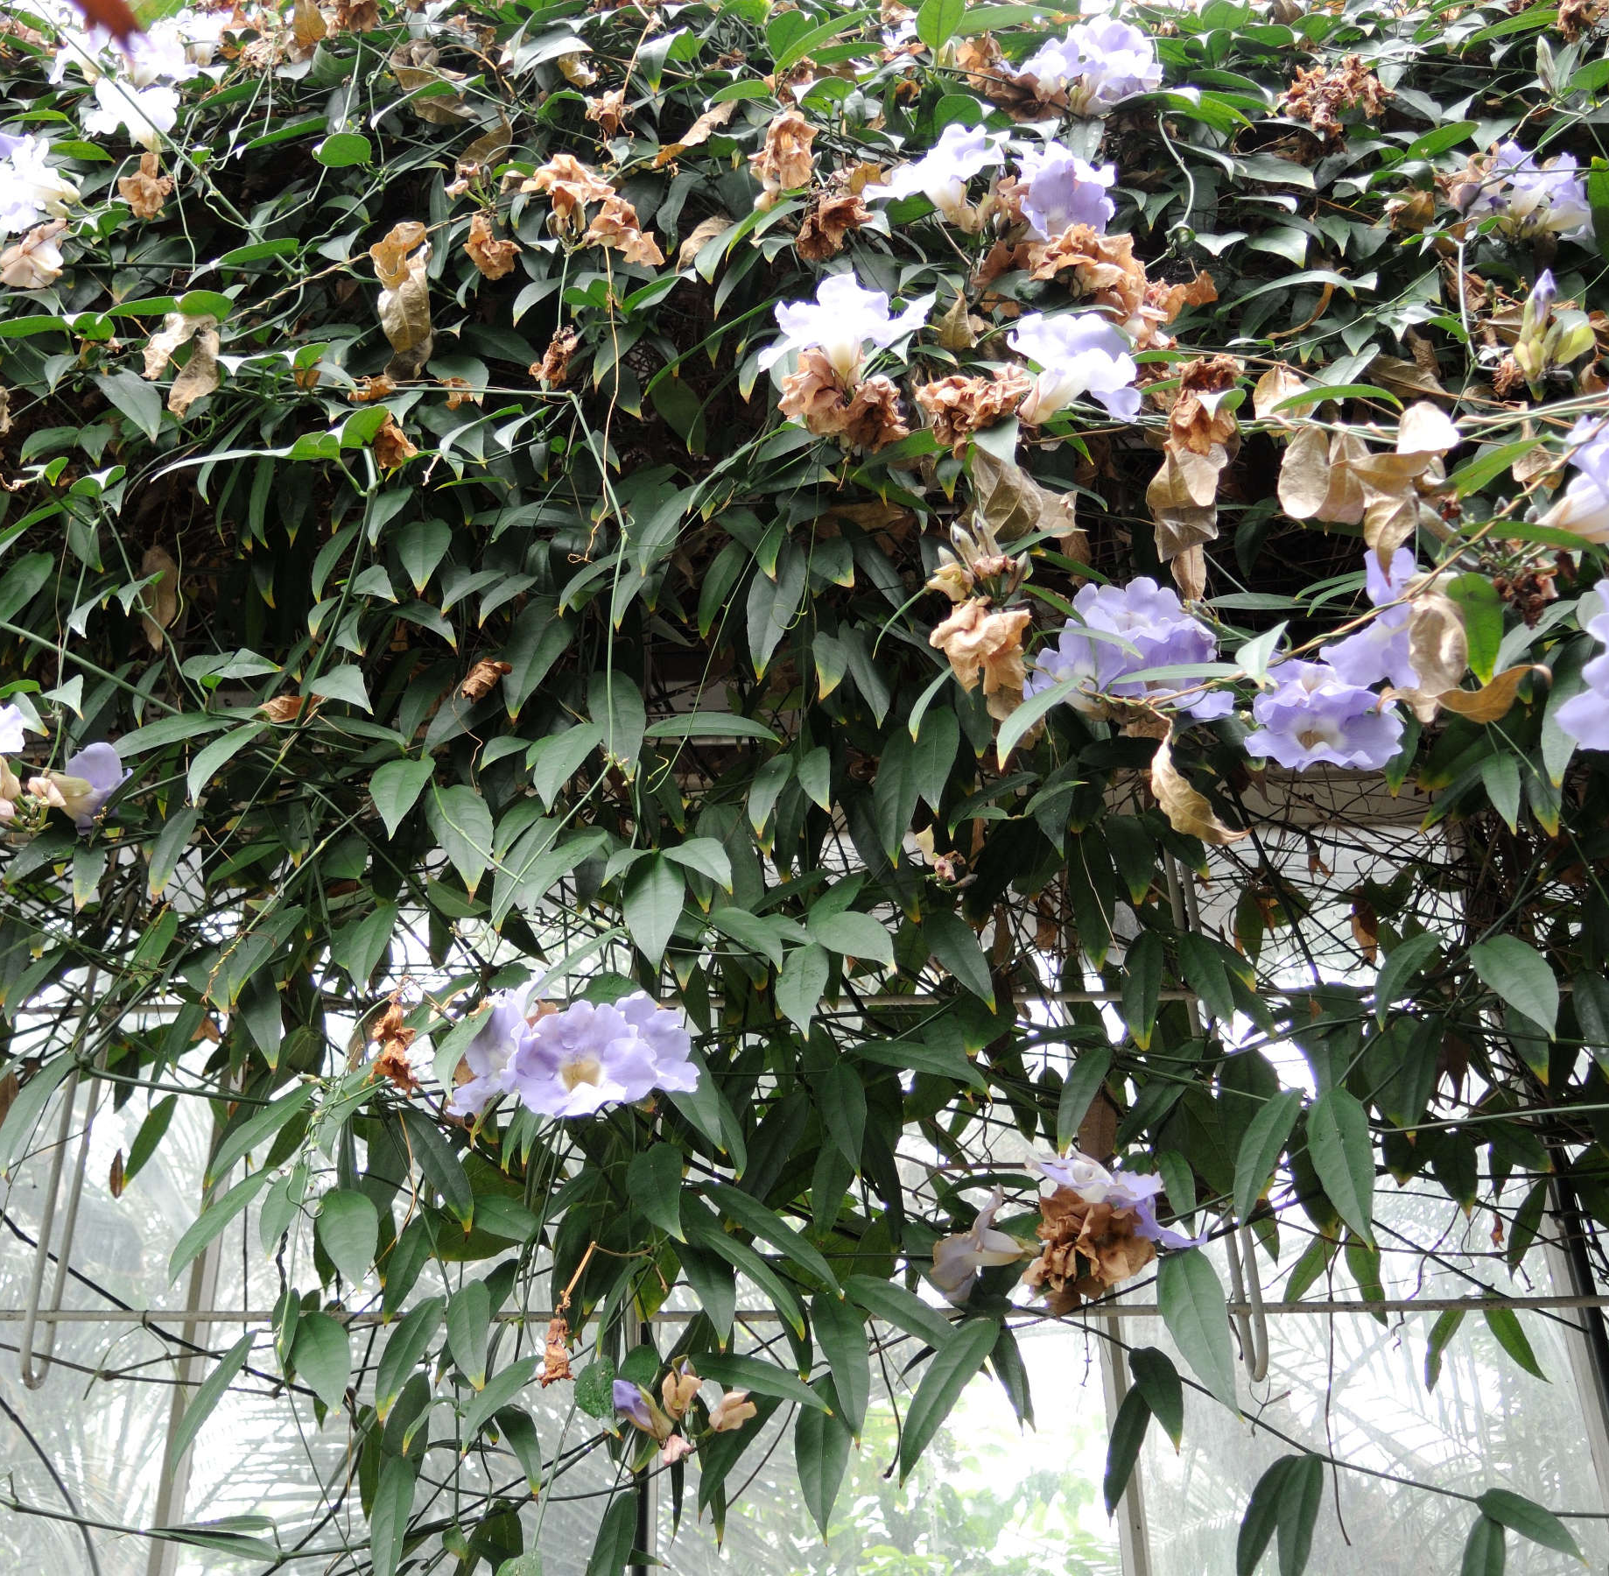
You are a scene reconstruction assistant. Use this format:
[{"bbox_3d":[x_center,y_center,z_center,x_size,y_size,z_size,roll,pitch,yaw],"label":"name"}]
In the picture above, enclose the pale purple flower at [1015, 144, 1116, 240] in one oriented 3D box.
[{"bbox_3d":[0.195,-0.445,1.269,0.073,0.057,0.052,0,-32,-3],"label":"pale purple flower"}]

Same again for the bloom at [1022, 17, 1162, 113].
[{"bbox_3d":[0.262,-0.659,1.550,0.120,0.080,0.085,-5,-29,7],"label":"bloom"}]

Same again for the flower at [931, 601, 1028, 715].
[{"bbox_3d":[0.114,-0.085,1.100,0.065,0.072,0.055,-1,-29,0],"label":"flower"}]

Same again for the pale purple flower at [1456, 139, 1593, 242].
[{"bbox_3d":[0.603,-0.498,1.420,0.110,0.080,0.080,-10,-30,15],"label":"pale purple flower"}]

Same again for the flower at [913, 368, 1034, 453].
[{"bbox_3d":[0.119,-0.267,1.200,0.083,0.055,0.055,-1,-29,0],"label":"flower"}]

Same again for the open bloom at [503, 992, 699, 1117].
[{"bbox_3d":[-0.128,0.168,1.071,0.117,0.067,0.054,-2,-32,-1],"label":"open bloom"}]

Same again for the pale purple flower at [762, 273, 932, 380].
[{"bbox_3d":[0.022,-0.250,0.930,0.092,0.058,0.078,-3,12,2],"label":"pale purple flower"}]

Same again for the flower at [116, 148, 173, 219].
[{"bbox_3d":[-0.613,-0.562,1.580,0.050,0.060,0.045,-2,-29,0],"label":"flower"}]

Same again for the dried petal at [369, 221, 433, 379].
[{"bbox_3d":[-0.296,-0.359,1.248,0.046,0.120,0.040,-2,-32,-1],"label":"dried petal"}]

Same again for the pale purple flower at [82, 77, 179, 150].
[{"bbox_3d":[-0.490,-0.492,1.240,0.066,0.056,0.050,-16,-71,23],"label":"pale purple flower"}]

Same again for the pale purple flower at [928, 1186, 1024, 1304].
[{"bbox_3d":[0.102,0.262,0.970,0.058,0.064,0.058,-12,-33,18],"label":"pale purple flower"}]

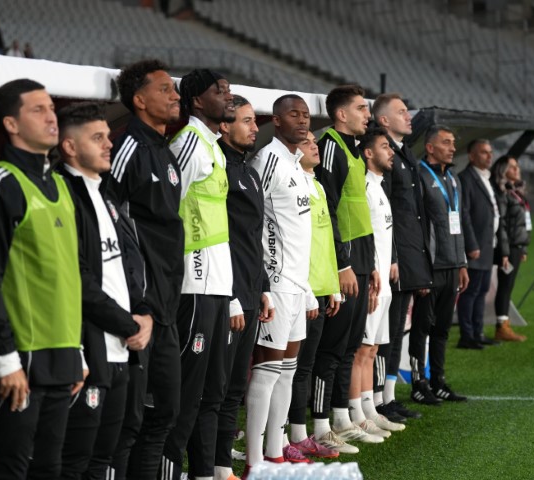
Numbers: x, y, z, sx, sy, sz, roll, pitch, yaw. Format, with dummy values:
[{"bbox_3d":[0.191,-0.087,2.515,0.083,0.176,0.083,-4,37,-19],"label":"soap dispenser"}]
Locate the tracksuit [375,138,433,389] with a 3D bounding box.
[{"bbox_3d":[0.835,0.143,11.300,0.360,1.520,0.500,1,2,24],"label":"tracksuit"}]

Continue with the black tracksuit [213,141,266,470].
[{"bbox_3d":[-0.125,0.310,8.800,0.340,1.560,0.470,1,2,30],"label":"black tracksuit"}]

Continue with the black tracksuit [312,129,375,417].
[{"bbox_3d":[0.411,0.175,10.000,0.360,1.560,0.480,1,2,28],"label":"black tracksuit"}]

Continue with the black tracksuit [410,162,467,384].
[{"bbox_3d":[1.125,0.220,12.200,0.340,1.460,0.480,2,2,34],"label":"black tracksuit"}]

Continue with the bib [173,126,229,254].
[{"bbox_3d":[-0.294,-0.222,8.350,0.260,0.580,0.370,1,2,26],"label":"bib"}]

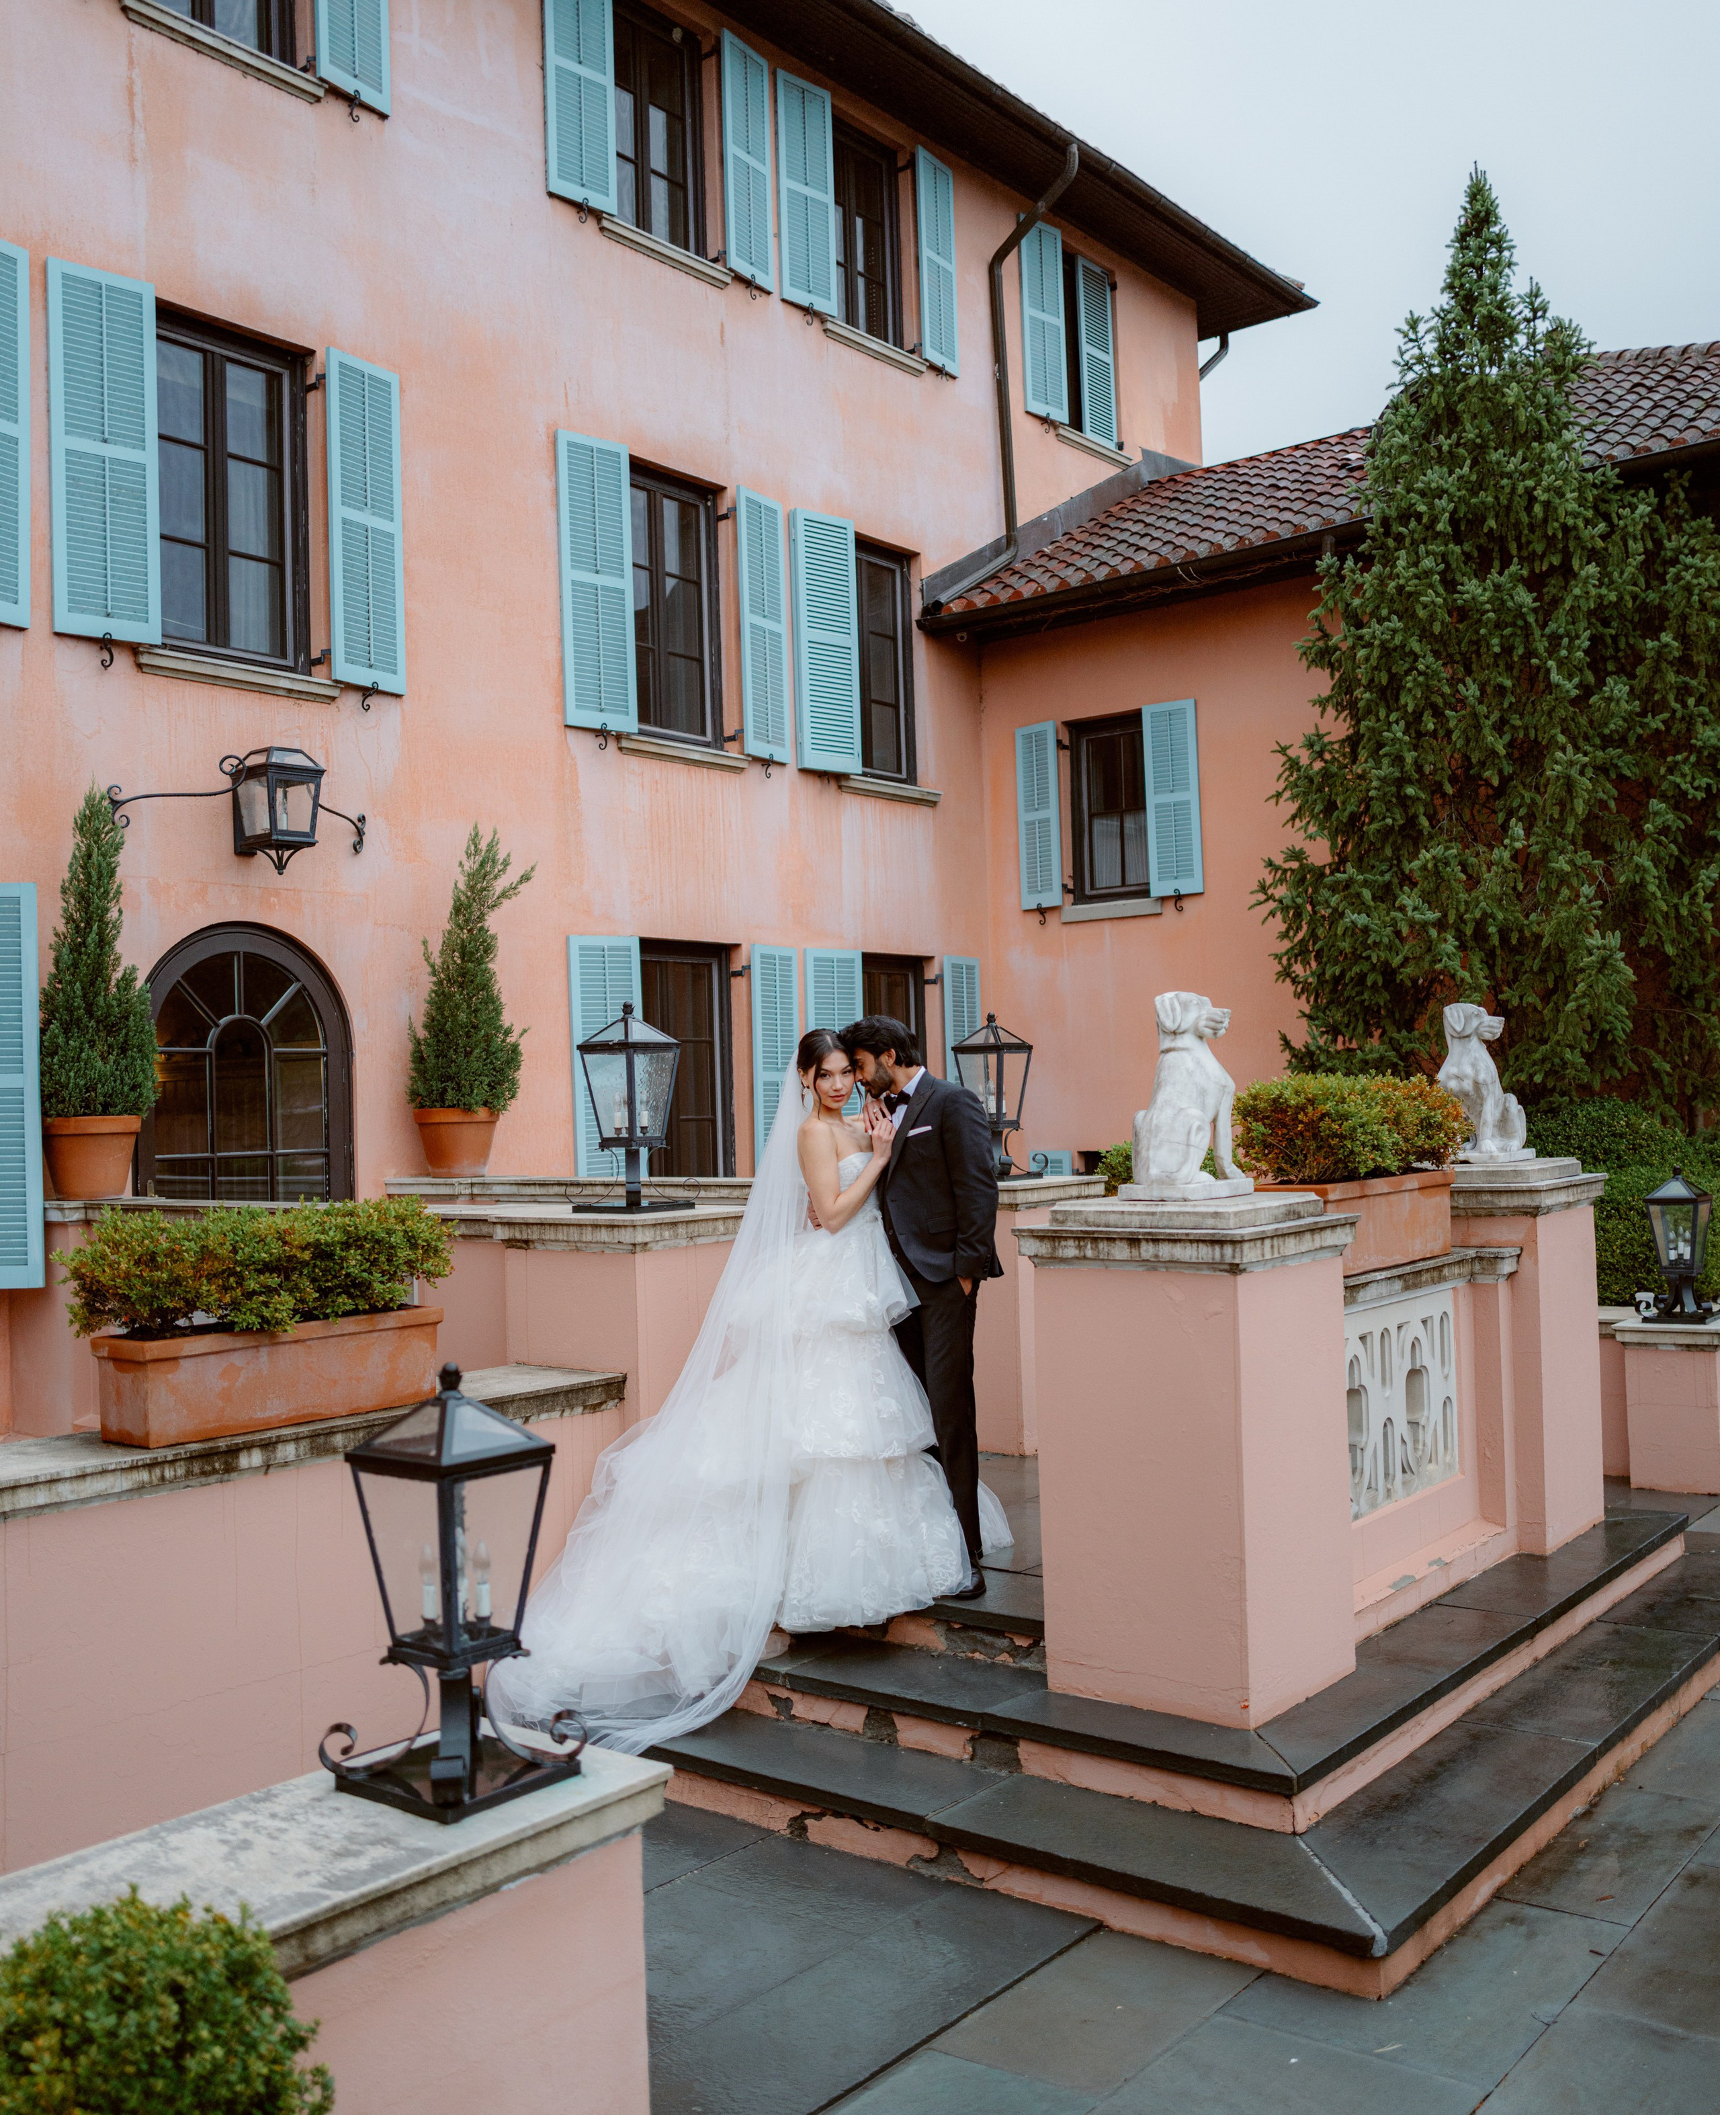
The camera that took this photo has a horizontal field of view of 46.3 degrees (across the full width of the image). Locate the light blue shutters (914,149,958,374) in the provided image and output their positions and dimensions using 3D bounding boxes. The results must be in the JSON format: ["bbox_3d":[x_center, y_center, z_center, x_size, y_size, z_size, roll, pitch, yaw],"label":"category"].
[{"bbox_3d":[0.565,-5.741,14.549,0.045,1.524,0.467,-2,-1,31],"label":"light blue shutters"}]

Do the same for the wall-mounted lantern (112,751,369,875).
[{"bbox_3d":[-2.826,-1.164,9.648,0.400,0.610,1.460,-2,-1,37],"label":"wall-mounted lantern"}]

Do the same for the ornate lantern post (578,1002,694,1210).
[{"bbox_3d":[-0.813,0.179,7.190,0.320,0.745,0.320,-2,-1,38],"label":"ornate lantern post"}]

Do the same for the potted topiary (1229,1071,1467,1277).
[{"bbox_3d":[1.573,0.359,6.457,0.420,0.600,1.250,-2,-1,37],"label":"potted topiary"}]

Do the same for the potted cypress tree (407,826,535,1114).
[{"bbox_3d":[-2.084,-0.470,10.750,0.600,1.530,0.620,-2,-1,0],"label":"potted cypress tree"}]

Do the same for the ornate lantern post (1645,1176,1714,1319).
[{"bbox_3d":[3.785,0.867,9.312,0.320,0.720,0.320,-2,-1,37],"label":"ornate lantern post"}]

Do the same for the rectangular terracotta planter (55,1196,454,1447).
[{"bbox_3d":[-1.666,0.722,5.751,0.420,0.620,1.300,-2,-1,37],"label":"rectangular terracotta planter"}]

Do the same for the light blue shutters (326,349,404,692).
[{"bbox_3d":[-2.535,-2.731,10.314,0.045,1.677,0.487,-2,-1,30],"label":"light blue shutters"}]

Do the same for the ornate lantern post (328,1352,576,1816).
[{"bbox_3d":[-0.708,0.892,3.499,0.330,0.720,0.330,-2,-1,37],"label":"ornate lantern post"}]

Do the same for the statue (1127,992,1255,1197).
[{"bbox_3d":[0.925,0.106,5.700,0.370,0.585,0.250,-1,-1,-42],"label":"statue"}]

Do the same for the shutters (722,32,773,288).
[{"bbox_3d":[-0.746,-6.018,13.527,0.050,1.610,0.525,-2,-1,32],"label":"shutters"}]

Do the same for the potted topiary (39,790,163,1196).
[{"bbox_3d":[-3.325,-0.274,8.812,0.560,1.820,0.560,-2,-1,37],"label":"potted topiary"}]

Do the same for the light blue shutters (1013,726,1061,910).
[{"bbox_3d":[1.309,-1.738,14.541,0.045,1.327,0.390,-1,-1,-41],"label":"light blue shutters"}]

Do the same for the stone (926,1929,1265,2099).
[{"bbox_3d":[0.529,2.065,4.317,0.425,0.040,0.690,-2,-1,38],"label":"stone"}]

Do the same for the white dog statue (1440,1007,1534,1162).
[{"bbox_3d":[2.267,0.089,7.335,0.260,0.580,0.390,-2,-1,37],"label":"white dog statue"}]

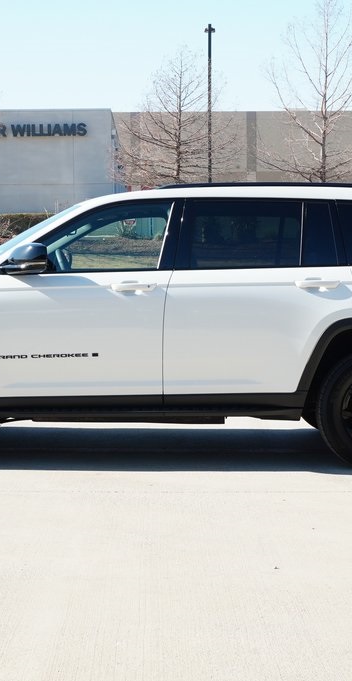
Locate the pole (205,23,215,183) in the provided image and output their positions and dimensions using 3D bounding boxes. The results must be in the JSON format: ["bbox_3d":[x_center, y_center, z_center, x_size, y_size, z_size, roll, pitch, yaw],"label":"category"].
[{"bbox_3d":[1.390,-8.636,49.634,0.420,8.925,0.900,0,5,0],"label":"pole"}]

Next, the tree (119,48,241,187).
[{"bbox_3d":[0.096,-7.421,45.697,4.778,7.391,4.778,0,5,0],"label":"tree"}]

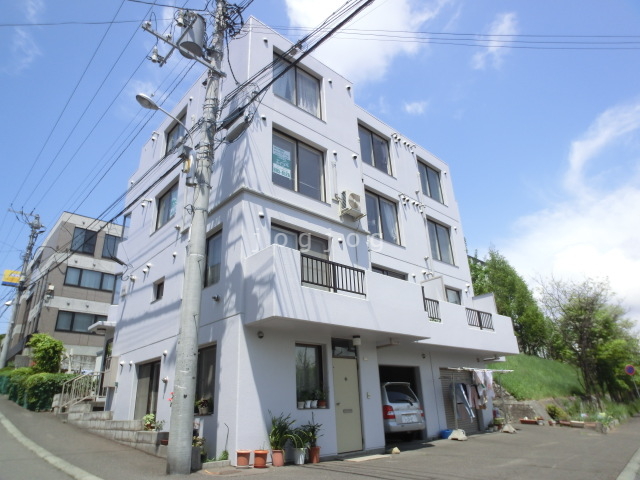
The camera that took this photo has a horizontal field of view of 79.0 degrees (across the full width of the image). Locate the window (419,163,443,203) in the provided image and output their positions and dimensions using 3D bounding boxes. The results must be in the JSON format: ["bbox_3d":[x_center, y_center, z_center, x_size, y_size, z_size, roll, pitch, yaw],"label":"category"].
[{"bbox_3d":[4.739,-2.439,16.809,1.740,1.840,0.140,18,-32,-37],"label":"window"}]

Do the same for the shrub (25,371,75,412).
[{"bbox_3d":[-12.620,7.123,18.142,1.496,1.632,1.632,17,-29,-40],"label":"shrub"}]

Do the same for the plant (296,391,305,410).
[{"bbox_3d":[-0.409,3.394,8.259,0.170,0.354,0.170,-2,-22,-1],"label":"plant"}]

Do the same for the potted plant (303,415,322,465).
[{"bbox_3d":[-0.139,3.668,7.200,0.360,0.810,0.360,-2,-25,-1],"label":"potted plant"}]

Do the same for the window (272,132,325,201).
[{"bbox_3d":[-0.580,-1.973,10.652,1.945,1.795,0.122,17,-29,-40],"label":"window"}]

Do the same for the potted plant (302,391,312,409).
[{"bbox_3d":[-0.252,3.267,7.950,0.180,0.330,0.180,18,-32,-37],"label":"potted plant"}]

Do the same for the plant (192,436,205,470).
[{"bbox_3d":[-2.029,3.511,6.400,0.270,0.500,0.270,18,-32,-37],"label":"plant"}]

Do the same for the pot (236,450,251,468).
[{"bbox_3d":[-1.265,3.646,6.450,0.225,0.255,0.225,-2,-25,-1],"label":"pot"}]

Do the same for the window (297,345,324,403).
[{"bbox_3d":[-0.281,2.933,8.327,0.850,1.270,0.120,18,-32,-37],"label":"window"}]

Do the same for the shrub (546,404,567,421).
[{"bbox_3d":[8.942,6.530,14.592,0.750,0.650,0.700,18,-32,-37],"label":"shrub"}]

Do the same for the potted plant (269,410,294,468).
[{"bbox_3d":[-0.733,3.727,7.304,0.394,0.911,0.367,17,-29,-40],"label":"potted plant"}]

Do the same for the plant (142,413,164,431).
[{"bbox_3d":[-3.544,3.902,8.329,0.313,0.347,0.394,17,-29,-40],"label":"plant"}]

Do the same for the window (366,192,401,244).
[{"bbox_3d":[2.060,-0.718,12.967,1.825,1.640,0.120,17,-29,-40],"label":"window"}]

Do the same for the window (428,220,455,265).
[{"bbox_3d":[4.771,0.152,15.533,1.740,1.820,0.140,18,-32,-37],"label":"window"}]

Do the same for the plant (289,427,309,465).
[{"bbox_3d":[-0.394,3.966,7.479,0.313,0.639,0.313,17,-29,-40],"label":"plant"}]

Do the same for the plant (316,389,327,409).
[{"bbox_3d":[0.036,3.328,8.150,0.200,0.380,0.200,-2,-25,-1],"label":"plant"}]

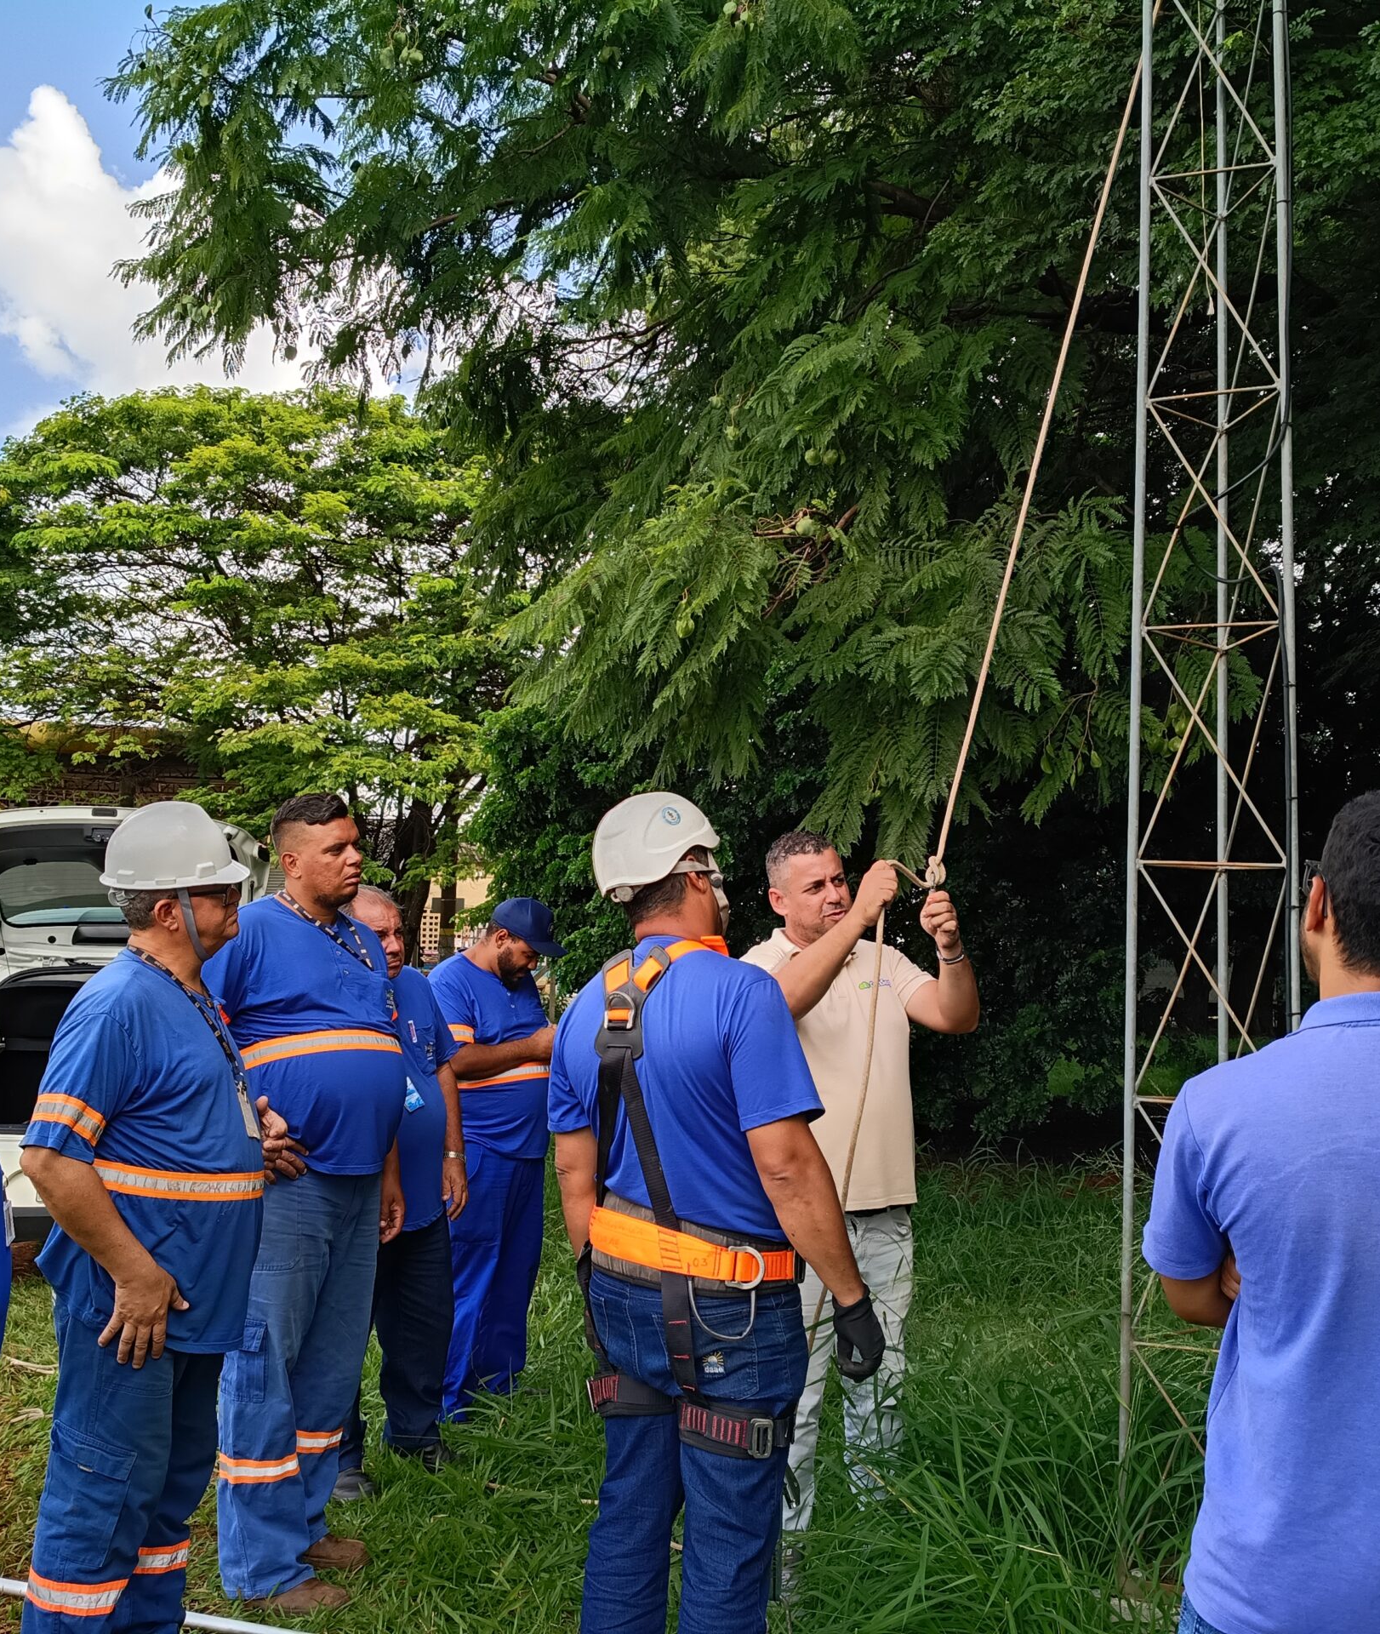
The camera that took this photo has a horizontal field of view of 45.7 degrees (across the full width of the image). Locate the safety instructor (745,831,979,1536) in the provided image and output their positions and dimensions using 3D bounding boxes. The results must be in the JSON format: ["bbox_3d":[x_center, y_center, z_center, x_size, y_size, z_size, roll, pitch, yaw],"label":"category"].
[{"bbox_3d":[0.423,0.938,4.116,0.640,1.800,0.480,2,-5,-6],"label":"safety instructor"}]

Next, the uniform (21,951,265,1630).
[{"bbox_3d":[-0.970,0.954,3.084,0.420,1.430,0.540,1,-5,6],"label":"uniform"}]

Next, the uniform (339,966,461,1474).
[{"bbox_3d":[-0.781,1.102,4.675,0.330,1.390,0.520,-2,-6,38],"label":"uniform"}]

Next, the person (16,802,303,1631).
[{"bbox_3d":[-0.967,0.839,3.094,0.520,1.760,0.560,1,-5,6],"label":"person"}]

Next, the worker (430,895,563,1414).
[{"bbox_3d":[-0.590,1.070,5.143,0.450,1.660,0.520,-2,-6,32],"label":"worker"}]

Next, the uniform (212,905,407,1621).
[{"bbox_3d":[-0.867,0.975,3.845,0.400,1.540,0.550,0,-5,20],"label":"uniform"}]

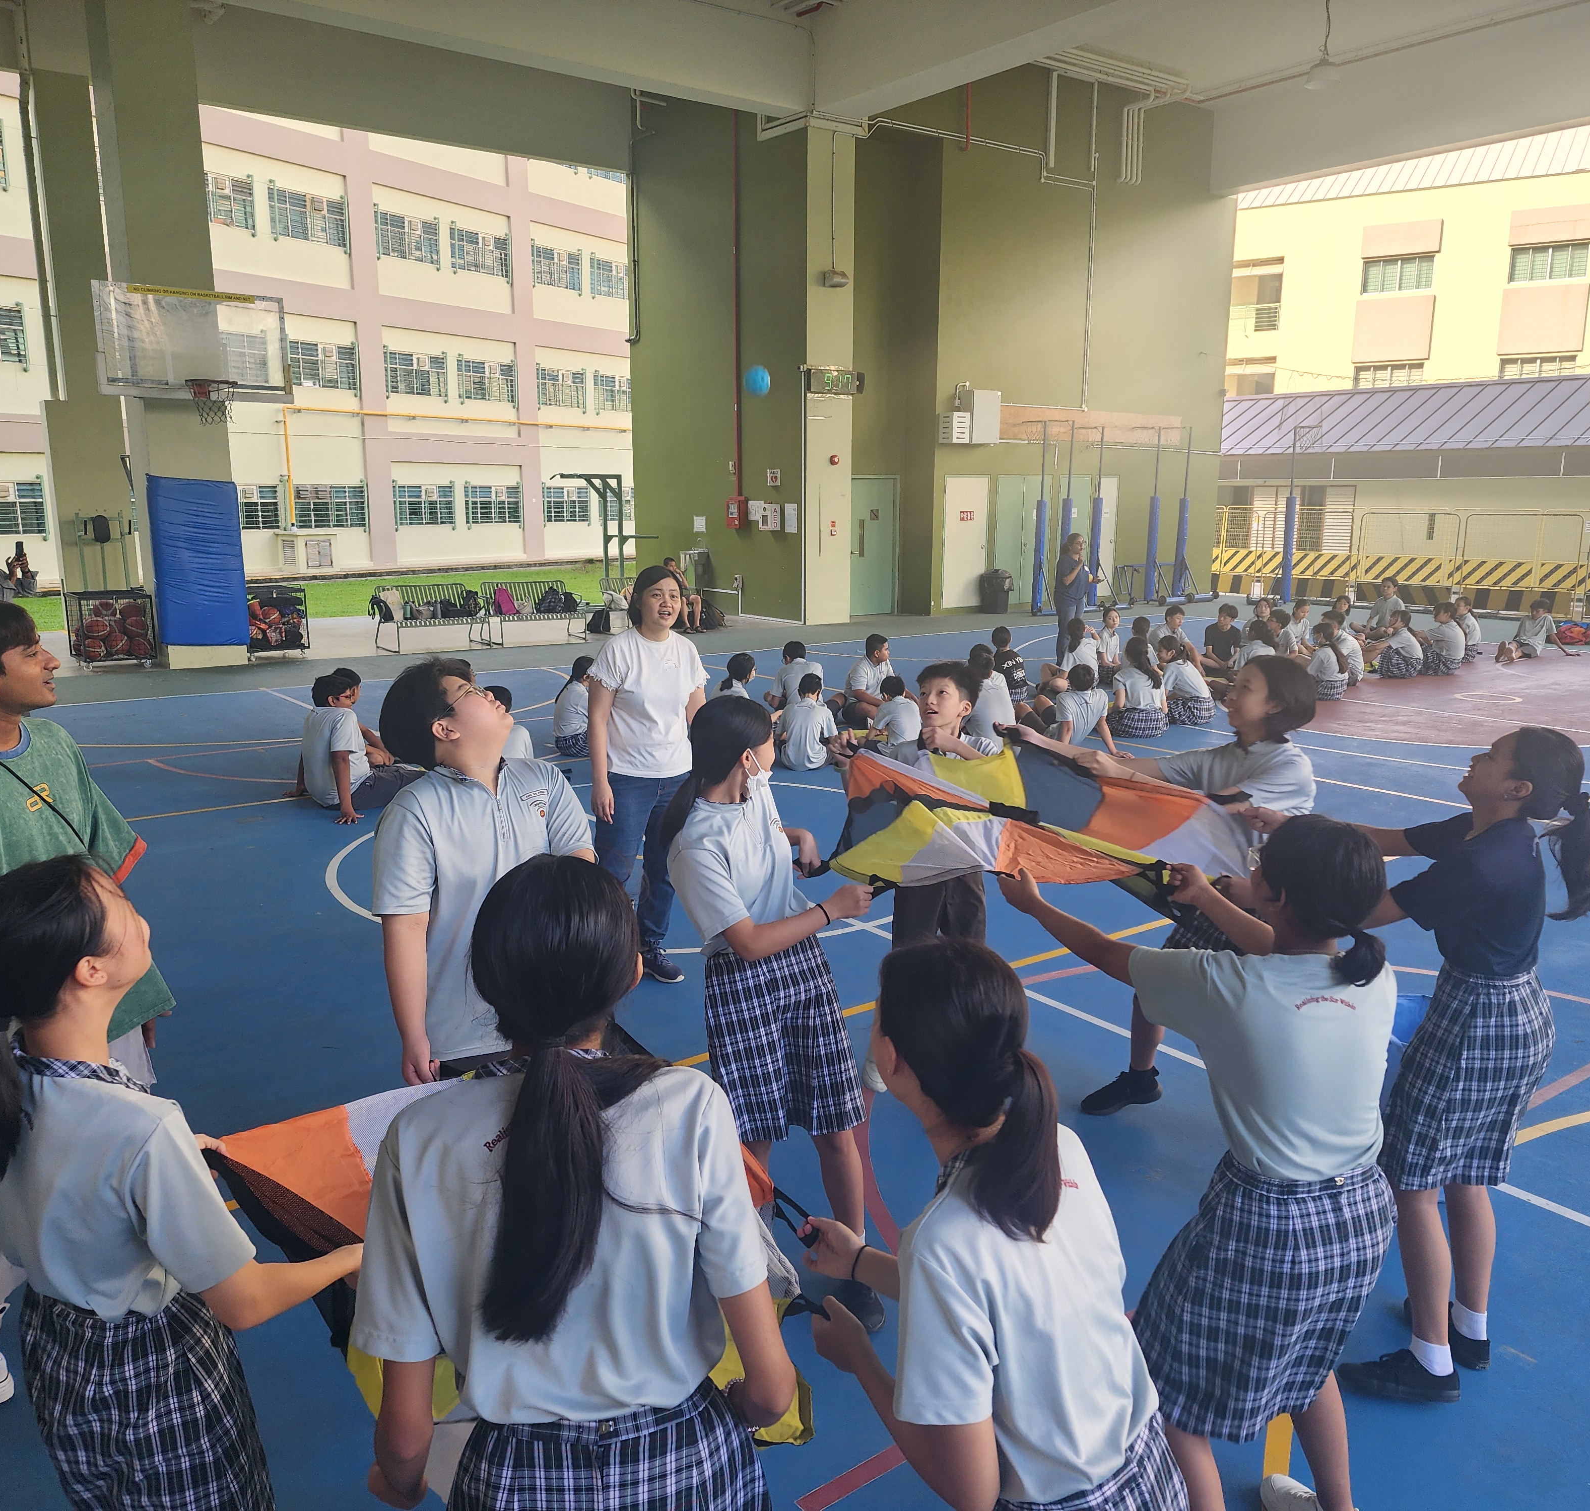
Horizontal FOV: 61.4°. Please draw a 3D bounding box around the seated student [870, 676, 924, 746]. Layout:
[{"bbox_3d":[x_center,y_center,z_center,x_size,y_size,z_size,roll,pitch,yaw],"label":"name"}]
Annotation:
[{"bbox_3d":[0.721,-0.308,9.729,0.460,0.680,0.660,-8,14,-37],"label":"seated student"}]

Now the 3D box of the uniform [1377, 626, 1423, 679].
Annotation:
[{"bbox_3d":[6.650,-1.173,14.714,0.500,0.550,0.430,7,13,31],"label":"uniform"}]

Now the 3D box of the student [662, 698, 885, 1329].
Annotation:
[{"bbox_3d":[-0.023,0.599,3.139,0.580,1.490,0.480,4,12,20],"label":"student"}]

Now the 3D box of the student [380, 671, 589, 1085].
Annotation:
[{"bbox_3d":[-0.663,0.612,2.755,0.500,1.610,0.420,-6,13,-27],"label":"student"}]

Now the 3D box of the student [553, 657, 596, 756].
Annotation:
[{"bbox_3d":[-1.398,-0.381,9.920,0.720,0.730,0.460,-9,15,-39],"label":"student"}]

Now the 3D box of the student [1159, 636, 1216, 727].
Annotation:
[{"bbox_3d":[3.323,-0.665,11.389,0.660,0.750,0.480,5,12,22],"label":"student"}]

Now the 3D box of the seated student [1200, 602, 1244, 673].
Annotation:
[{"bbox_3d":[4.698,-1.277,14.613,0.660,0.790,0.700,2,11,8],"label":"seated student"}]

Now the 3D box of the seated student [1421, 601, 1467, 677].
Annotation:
[{"bbox_3d":[7.134,-1.303,14.759,0.640,0.790,0.450,6,13,29],"label":"seated student"}]

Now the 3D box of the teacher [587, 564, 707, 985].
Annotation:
[{"bbox_3d":[-0.613,0.050,5.607,0.520,1.660,0.360,-5,12,-23],"label":"teacher"}]

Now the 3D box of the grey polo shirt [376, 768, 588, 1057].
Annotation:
[{"bbox_3d":[-0.674,0.339,2.901,0.520,0.680,0.310,-10,15,-42],"label":"grey polo shirt"}]

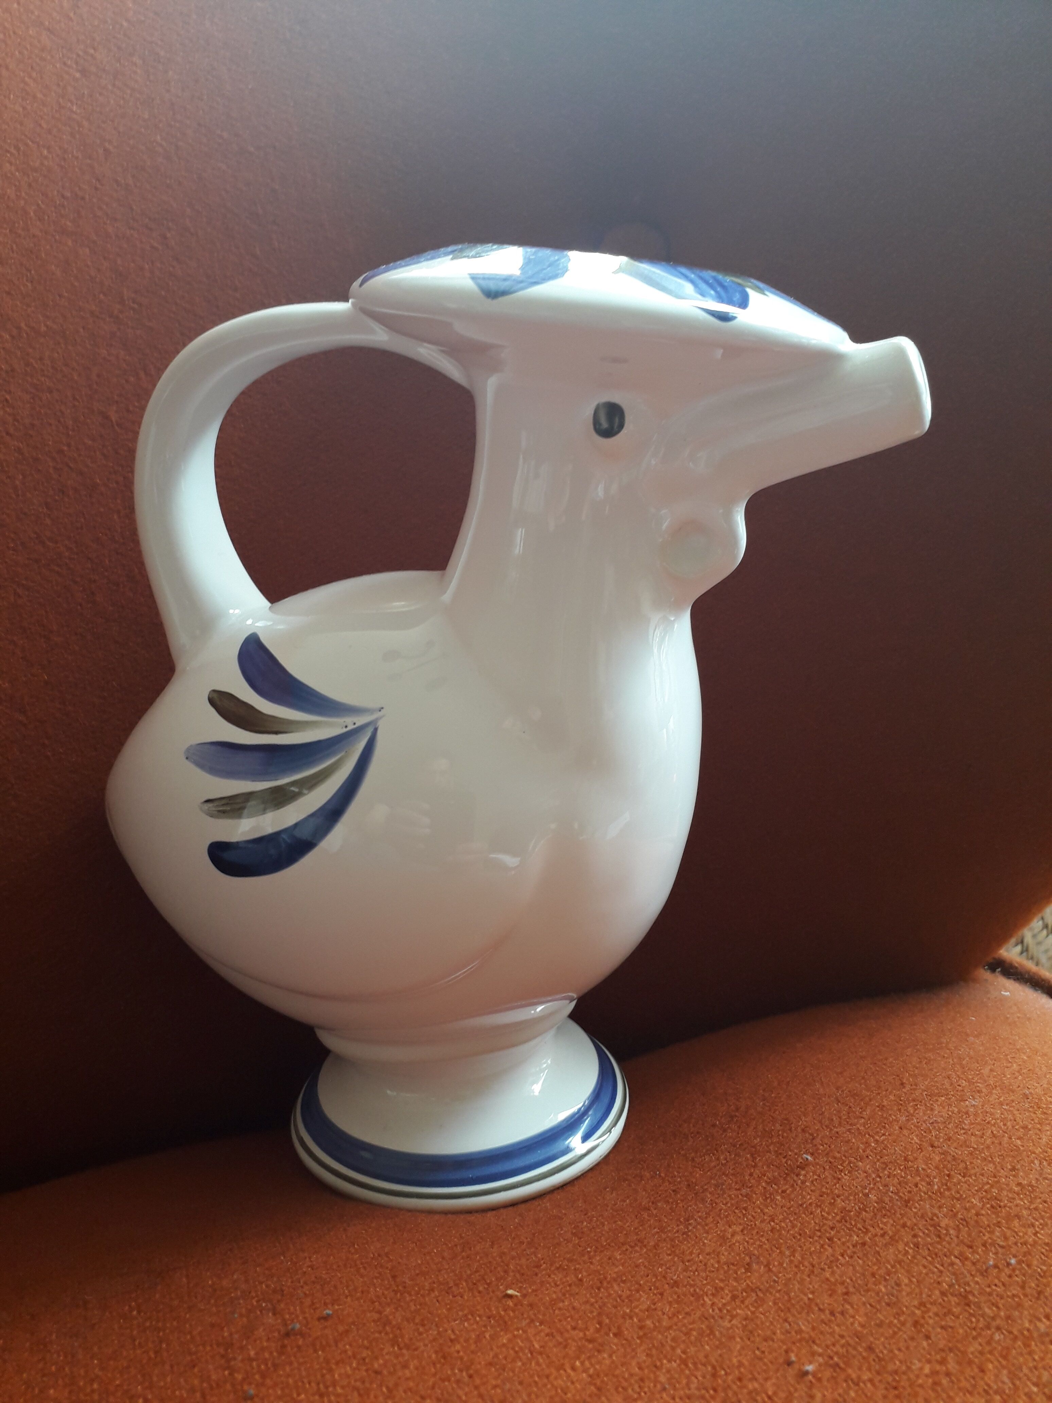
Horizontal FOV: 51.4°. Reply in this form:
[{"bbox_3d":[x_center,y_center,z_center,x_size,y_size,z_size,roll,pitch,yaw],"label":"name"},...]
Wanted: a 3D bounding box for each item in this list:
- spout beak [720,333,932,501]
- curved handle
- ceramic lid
[{"bbox_3d":[0.073,-0.070,0.264,0.051,0.033,0.028,-12,15,3],"label":"spout beak"},{"bbox_3d":[-0.055,-0.054,0.269,0.081,0.089,0.024,-2,15,1],"label":"curved handle"},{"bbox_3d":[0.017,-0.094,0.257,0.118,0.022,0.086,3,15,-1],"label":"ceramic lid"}]

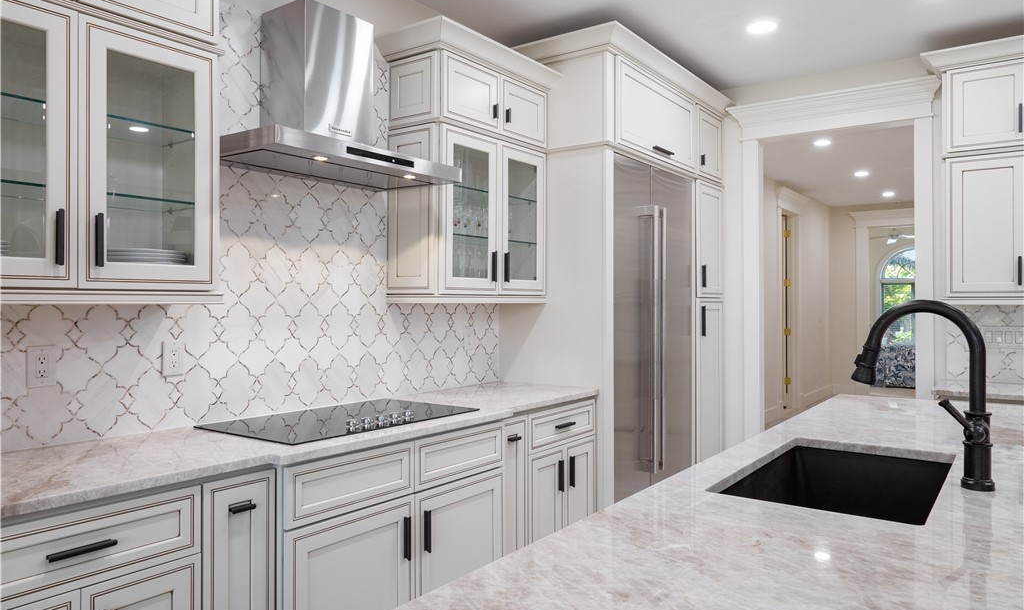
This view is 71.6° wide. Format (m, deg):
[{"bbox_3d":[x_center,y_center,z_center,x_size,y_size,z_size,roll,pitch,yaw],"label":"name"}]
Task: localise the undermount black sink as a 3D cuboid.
[{"bbox_3d":[0.858,0.570,1.825,0.465,0.240,0.830,0,0,36],"label":"undermount black sink"}]

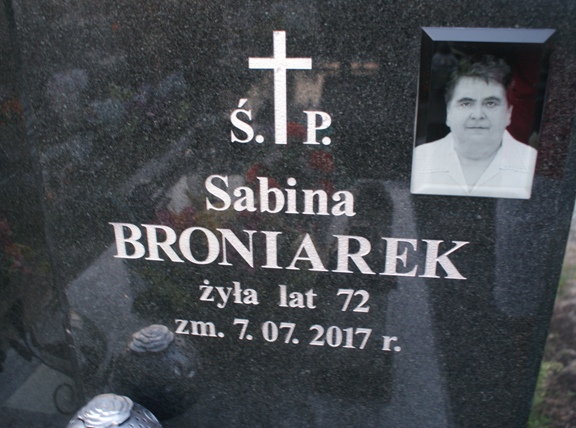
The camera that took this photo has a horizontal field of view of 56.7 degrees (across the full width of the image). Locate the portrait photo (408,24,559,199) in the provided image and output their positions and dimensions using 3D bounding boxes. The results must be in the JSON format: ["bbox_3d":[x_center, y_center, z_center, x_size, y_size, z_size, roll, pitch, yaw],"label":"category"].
[{"bbox_3d":[0.204,-0.103,0.572,0.130,0.180,0.012,3,22,8],"label":"portrait photo"}]

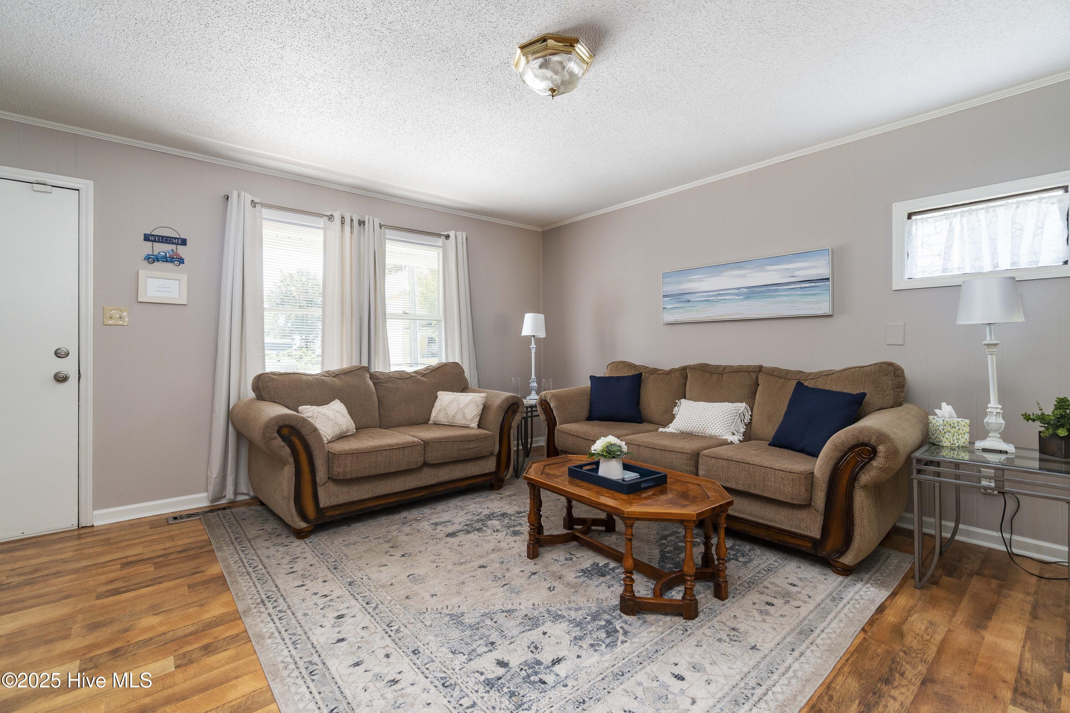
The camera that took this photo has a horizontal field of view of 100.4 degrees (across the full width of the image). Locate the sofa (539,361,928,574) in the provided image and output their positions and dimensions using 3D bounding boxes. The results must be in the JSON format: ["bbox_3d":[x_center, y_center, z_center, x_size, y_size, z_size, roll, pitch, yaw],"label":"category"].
[{"bbox_3d":[1.183,0.540,3.167,0.930,0.990,2.365,-1,1,-41],"label":"sofa"}]

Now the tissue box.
[{"bbox_3d":[2.095,0.376,2.261,0.118,0.138,0.112,0,1,10],"label":"tissue box"}]

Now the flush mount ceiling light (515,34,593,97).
[{"bbox_3d":[0.087,-1.276,2.065,0.350,0.167,0.350,0,1,-10],"label":"flush mount ceiling light"}]

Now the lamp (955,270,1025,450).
[{"bbox_3d":[2.205,0.030,2.151,0.225,0.832,0.225,-1,1,-44],"label":"lamp"}]

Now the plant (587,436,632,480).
[{"bbox_3d":[0.386,0.506,2.258,0.215,0.213,0.185,0,1,20],"label":"plant"}]

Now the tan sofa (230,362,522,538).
[{"bbox_3d":[-1.106,0.540,3.362,1.865,0.985,0.920,-1,1,-40],"label":"tan sofa"}]

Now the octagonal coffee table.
[{"bbox_3d":[0.427,0.837,2.286,0.680,0.425,1.055,-1,1,-40],"label":"octagonal coffee table"}]

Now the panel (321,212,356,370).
[{"bbox_3d":[-1.563,-0.069,3.570,0.275,2.135,0.125,-1,1,-40],"label":"panel"}]

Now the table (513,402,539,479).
[{"bbox_3d":[-0.110,0.718,4.112,0.550,0.605,0.550,-1,1,-42],"label":"table"}]

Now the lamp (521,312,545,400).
[{"bbox_3d":[-0.016,-0.005,4.290,0.225,0.835,0.225,0,1,0],"label":"lamp"}]

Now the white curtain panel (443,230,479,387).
[{"bbox_3d":[-0.695,-0.080,4.298,0.435,2.135,0.125,-1,1,-40],"label":"white curtain panel"}]

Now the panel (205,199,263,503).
[{"bbox_3d":[-2.092,-0.062,3.126,0.328,2.135,0.125,-1,1,-40],"label":"panel"}]

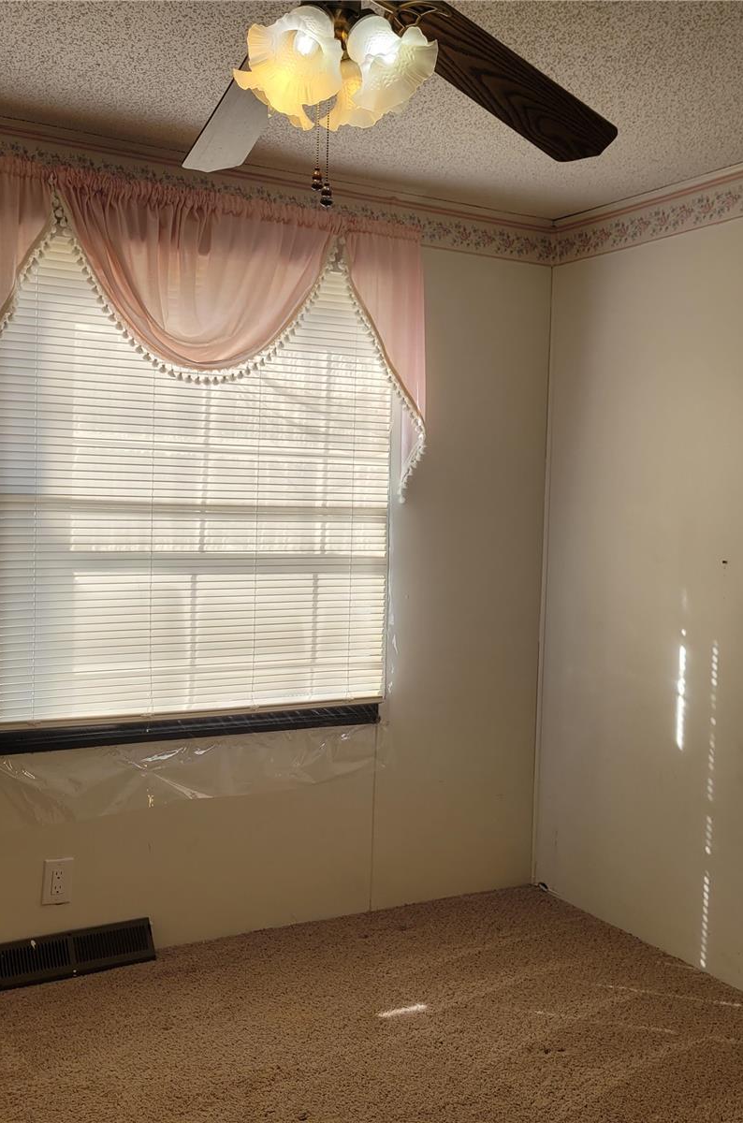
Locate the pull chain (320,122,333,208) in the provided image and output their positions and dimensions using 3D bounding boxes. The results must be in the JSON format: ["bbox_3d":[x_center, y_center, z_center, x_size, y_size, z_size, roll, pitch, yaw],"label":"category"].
[{"bbox_3d":[-0.065,-0.591,1.674,0.018,0.127,0.018,2,3,0],"label":"pull chain"}]

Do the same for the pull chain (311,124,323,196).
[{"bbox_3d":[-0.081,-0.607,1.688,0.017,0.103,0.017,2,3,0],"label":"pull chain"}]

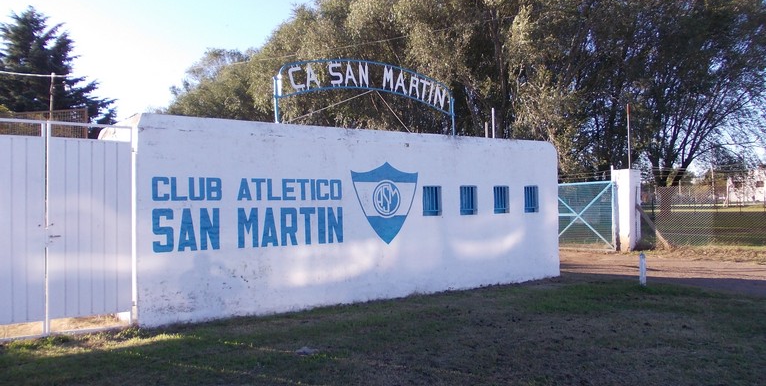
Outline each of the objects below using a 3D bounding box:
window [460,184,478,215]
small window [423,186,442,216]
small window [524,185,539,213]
[{"bbox_3d":[1.488,0.137,11.001,0.405,0.510,0.130,0,-2,-34],"label":"window"},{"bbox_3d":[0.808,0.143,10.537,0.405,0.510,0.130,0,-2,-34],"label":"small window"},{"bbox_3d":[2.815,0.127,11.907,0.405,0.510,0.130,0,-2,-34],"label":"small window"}]

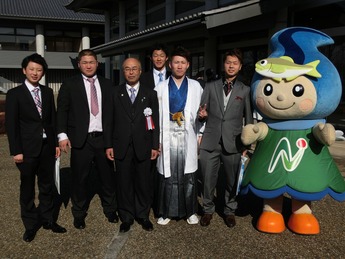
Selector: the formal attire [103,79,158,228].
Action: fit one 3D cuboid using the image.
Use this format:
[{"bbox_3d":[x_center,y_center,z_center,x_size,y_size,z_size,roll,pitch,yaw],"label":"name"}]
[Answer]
[{"bbox_3d":[-0.392,0.243,3.808,0.501,1.387,0.330,0,7,-4],"label":"formal attire"}]

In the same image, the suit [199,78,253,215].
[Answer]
[{"bbox_3d":[0.539,0.194,3.973,0.518,1.418,0.340,0,7,4],"label":"suit"}]

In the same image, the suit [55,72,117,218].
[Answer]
[{"bbox_3d":[-0.870,0.194,3.943,0.548,1.490,0.360,-1,7,-12],"label":"suit"}]

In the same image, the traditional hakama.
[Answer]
[{"bbox_3d":[0.072,0.204,4.004,0.499,1.477,0.380,0,7,0],"label":"traditional hakama"}]

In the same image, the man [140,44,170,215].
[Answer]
[{"bbox_3d":[-0.129,0.019,4.171,0.448,1.826,0.360,0,7,-3],"label":"man"}]

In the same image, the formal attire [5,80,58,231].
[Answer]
[{"bbox_3d":[-1.315,0.255,3.677,0.440,1.417,0.360,-2,7,-18],"label":"formal attire"}]

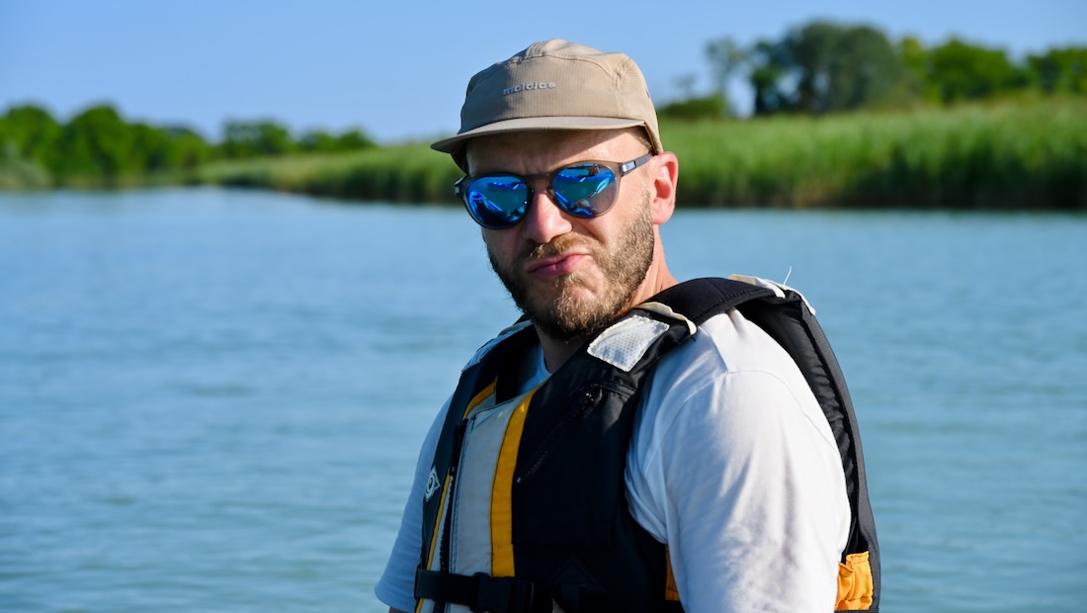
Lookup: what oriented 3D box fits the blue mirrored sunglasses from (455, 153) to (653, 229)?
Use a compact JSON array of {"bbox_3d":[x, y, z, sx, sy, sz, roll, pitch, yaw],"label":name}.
[{"bbox_3d":[0.017,-0.101,2.129,0.145,0.050,0.147,-6,6,17],"label":"blue mirrored sunglasses"}]

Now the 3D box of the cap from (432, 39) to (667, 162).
[{"bbox_3d":[-0.001,-0.166,2.140,0.170,0.116,0.265,-7,-1,17],"label":"cap"}]

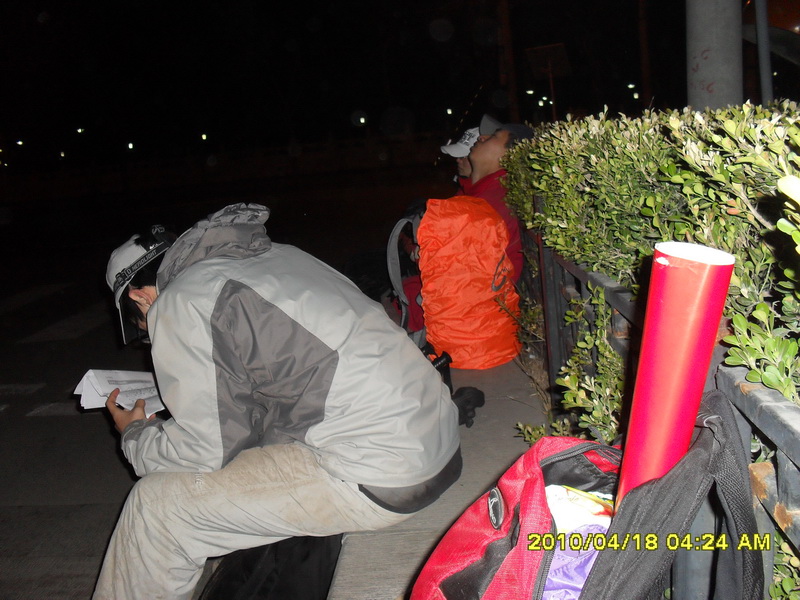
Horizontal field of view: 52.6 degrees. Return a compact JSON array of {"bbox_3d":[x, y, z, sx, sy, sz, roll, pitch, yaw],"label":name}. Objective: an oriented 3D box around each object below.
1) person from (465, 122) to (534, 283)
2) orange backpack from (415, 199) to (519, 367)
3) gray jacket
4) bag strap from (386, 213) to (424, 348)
[{"bbox_3d":[0.193,-0.089,3.574,0.700,1.280,0.500,-5,11,0],"label":"person"},{"bbox_3d":[0.253,-0.077,2.876,0.330,0.600,0.330,-3,11,14],"label":"orange backpack"},{"bbox_3d":[-0.199,0.103,1.779,0.660,0.590,0.500,-4,11,10],"label":"gray jacket"},{"bbox_3d":[0.027,-0.072,2.810,0.130,0.460,0.090,-5,11,2],"label":"bag strap"}]

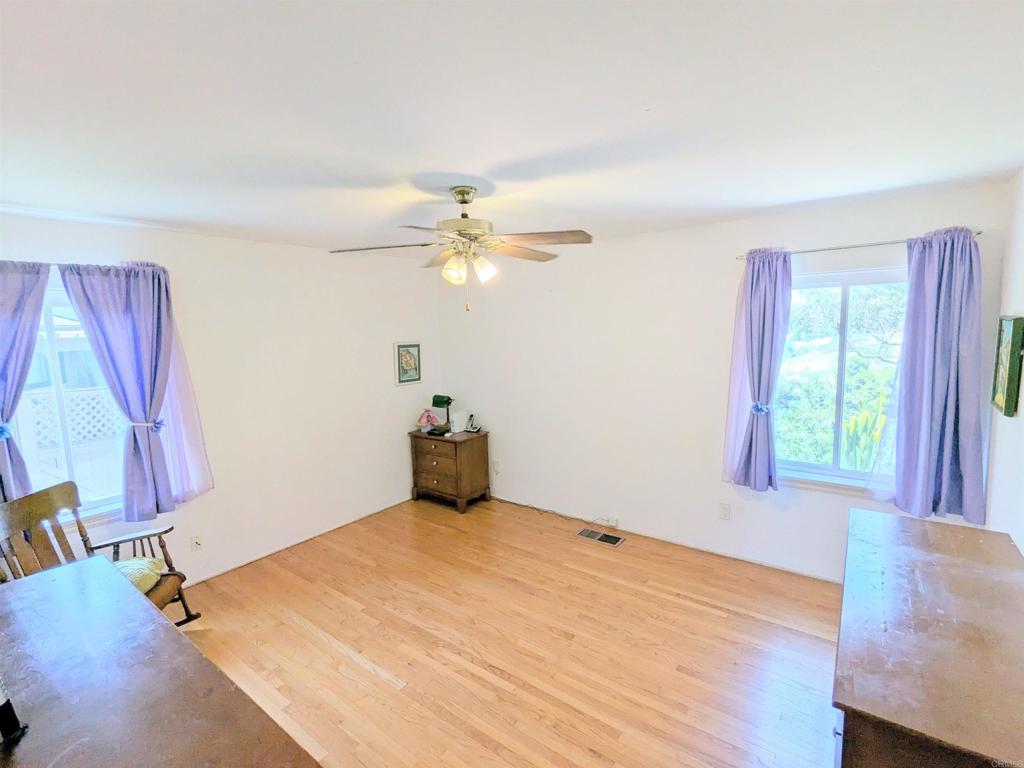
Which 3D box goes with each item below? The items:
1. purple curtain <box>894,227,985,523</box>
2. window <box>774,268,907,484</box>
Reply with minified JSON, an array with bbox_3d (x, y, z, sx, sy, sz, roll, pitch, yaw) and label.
[{"bbox_3d":[2.400,-0.040,2.628,0.383,1.587,0.130,3,8,37],"label":"purple curtain"},{"bbox_3d":[2.070,-0.021,2.991,1.060,1.351,0.110,3,8,37],"label":"window"}]

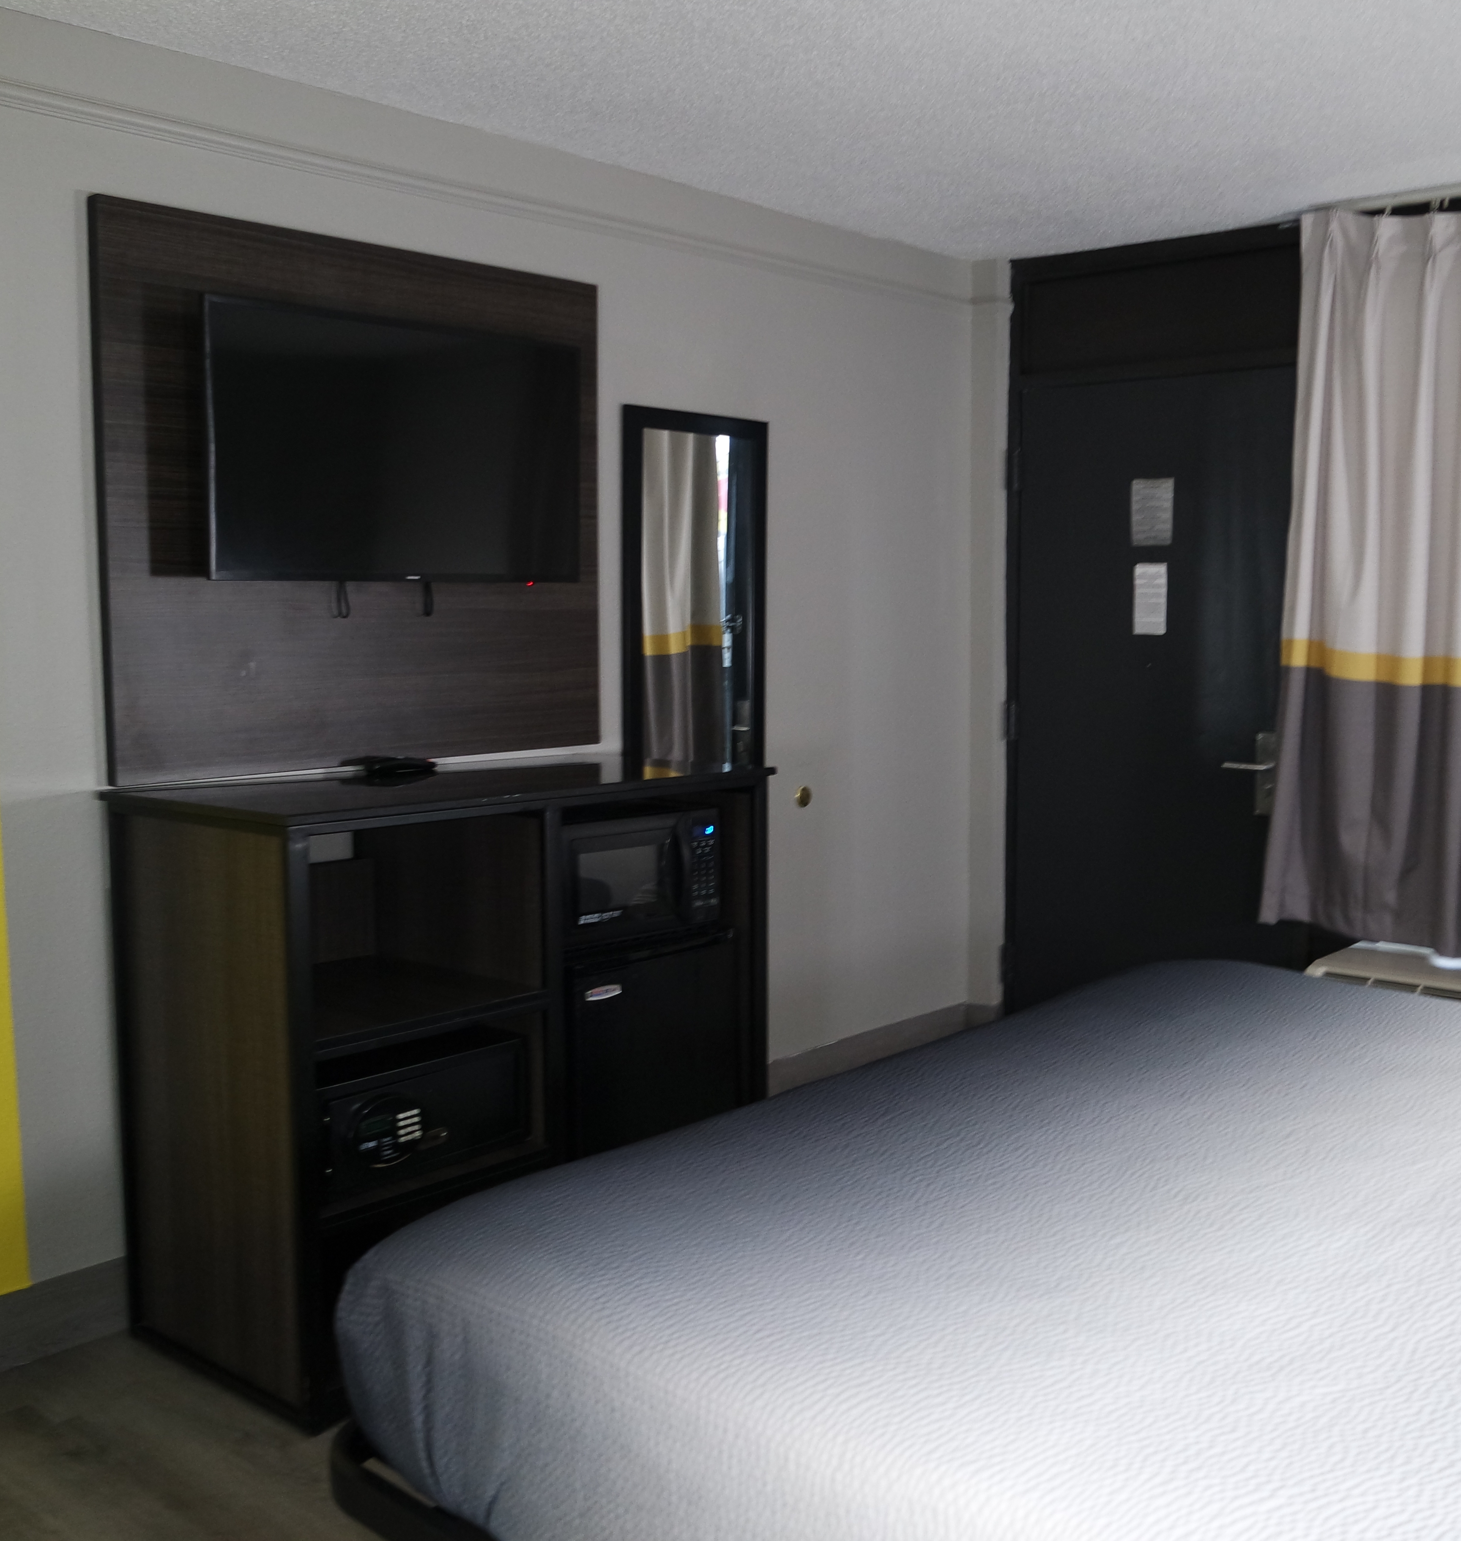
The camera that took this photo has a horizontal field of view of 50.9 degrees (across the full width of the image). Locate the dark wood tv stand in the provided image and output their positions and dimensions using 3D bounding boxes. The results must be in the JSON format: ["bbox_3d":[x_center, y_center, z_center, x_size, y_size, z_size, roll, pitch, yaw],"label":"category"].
[{"bbox_3d":[-0.553,0.547,3.243,0.620,1.060,1.230,5,8,42],"label":"dark wood tv stand"}]

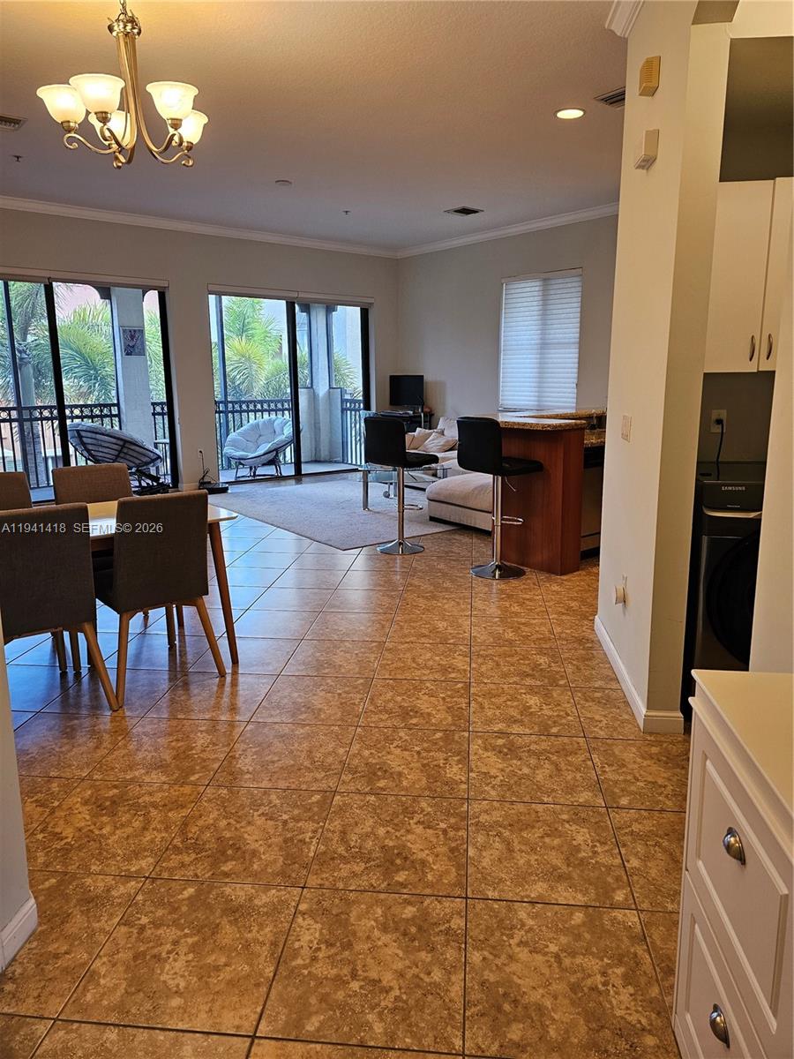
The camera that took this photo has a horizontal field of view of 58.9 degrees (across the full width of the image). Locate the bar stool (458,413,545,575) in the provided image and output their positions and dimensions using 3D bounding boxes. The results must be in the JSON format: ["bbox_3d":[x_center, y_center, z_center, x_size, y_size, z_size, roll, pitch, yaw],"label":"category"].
[{"bbox_3d":[0.719,-0.223,4.918,0.430,1.085,0.420,-10,16,-37],"label":"bar stool"}]

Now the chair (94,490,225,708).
[{"bbox_3d":[-1.196,0.268,3.322,0.490,0.880,0.560,-12,17,-41],"label":"chair"}]

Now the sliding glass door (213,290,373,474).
[{"bbox_3d":[-1.426,-2.002,10.009,2.530,2.420,0.100,-10,16,-37],"label":"sliding glass door"}]

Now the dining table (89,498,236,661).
[{"bbox_3d":[-1.531,0.327,3.314,1.400,0.750,0.780,-10,16,-37],"label":"dining table"}]

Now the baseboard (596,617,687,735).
[{"bbox_3d":[1.120,0.637,3.342,0.157,0.096,1.178,1,13,6],"label":"baseboard"}]

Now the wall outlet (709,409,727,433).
[{"bbox_3d":[1.616,-0.542,3.530,0.070,0.115,0.010,1,13,6],"label":"wall outlet"}]

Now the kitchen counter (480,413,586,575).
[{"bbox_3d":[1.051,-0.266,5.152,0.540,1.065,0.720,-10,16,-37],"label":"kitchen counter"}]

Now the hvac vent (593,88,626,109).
[{"bbox_3d":[1.407,-2.655,4.316,0.270,0.030,0.310,-10,16,-37],"label":"hvac vent"}]

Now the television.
[{"bbox_3d":[0.138,-1.968,9.992,0.520,0.460,0.120,1,13,8],"label":"television"}]

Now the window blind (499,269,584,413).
[{"bbox_3d":[1.740,-2.320,8.787,0.060,1.670,1.280,-10,16,-37],"label":"window blind"}]

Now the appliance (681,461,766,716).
[{"bbox_3d":[1.557,0.223,3.120,0.686,0.980,0.780,1,13,6],"label":"appliance"}]

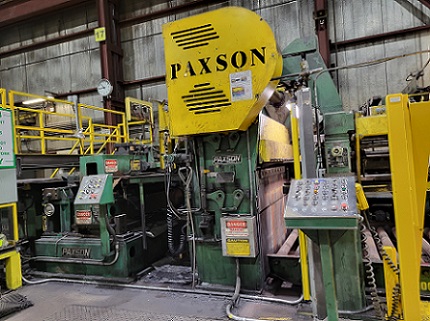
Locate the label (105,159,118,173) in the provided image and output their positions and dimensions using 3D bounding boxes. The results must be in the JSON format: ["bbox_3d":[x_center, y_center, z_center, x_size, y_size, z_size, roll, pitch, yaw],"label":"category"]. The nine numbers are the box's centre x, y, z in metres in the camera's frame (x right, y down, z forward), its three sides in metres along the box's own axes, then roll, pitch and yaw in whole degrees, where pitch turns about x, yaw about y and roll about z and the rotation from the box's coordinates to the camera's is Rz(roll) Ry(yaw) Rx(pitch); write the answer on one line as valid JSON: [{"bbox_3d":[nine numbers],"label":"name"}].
[{"bbox_3d":[-1.603,0.087,5.007,0.015,0.200,0.280,-4,-1,21],"label":"label"}]

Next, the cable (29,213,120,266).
[{"bbox_3d":[-2.093,1.120,4.675,1.670,0.720,0.180,-4,-1,21],"label":"cable"}]

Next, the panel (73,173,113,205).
[{"bbox_3d":[-1.712,0.417,4.568,0.455,0.400,0.295,-4,-1,21],"label":"panel"}]

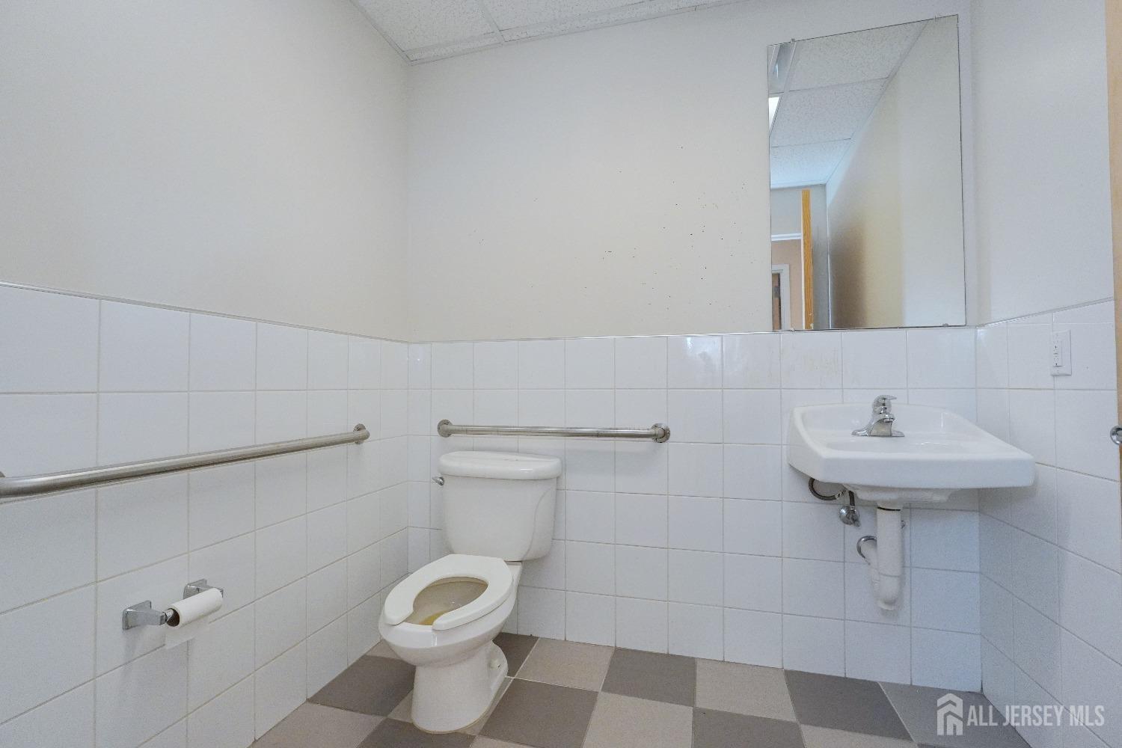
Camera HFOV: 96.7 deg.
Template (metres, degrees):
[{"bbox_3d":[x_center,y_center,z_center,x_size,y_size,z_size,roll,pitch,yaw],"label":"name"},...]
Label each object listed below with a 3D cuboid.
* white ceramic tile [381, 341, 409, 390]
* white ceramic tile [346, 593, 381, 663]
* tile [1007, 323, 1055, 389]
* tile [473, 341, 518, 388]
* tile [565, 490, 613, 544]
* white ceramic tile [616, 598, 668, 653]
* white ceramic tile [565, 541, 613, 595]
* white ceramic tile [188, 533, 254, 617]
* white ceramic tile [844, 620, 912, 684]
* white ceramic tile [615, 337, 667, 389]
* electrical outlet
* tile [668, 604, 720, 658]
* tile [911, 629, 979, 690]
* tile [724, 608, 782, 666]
[{"bbox_3d":[-0.705,-0.036,2.112,0.010,0.200,0.187,0,-1,16],"label":"white ceramic tile"},{"bbox_3d":[-0.762,0.976,1.931,0.010,0.200,0.200,-1,-1,15],"label":"white ceramic tile"},{"bbox_3d":[1.333,-0.050,1.412,0.010,0.195,0.200,0,-1,15],"label":"tile"},{"bbox_3d":[-0.274,-0.037,2.121,0.200,0.200,0.010,0,-1,15],"label":"tile"},{"bbox_3d":[0.119,0.567,1.993,0.200,0.200,0.010,-1,-1,15],"label":"tile"},{"bbox_3d":[0.318,0.974,1.944,0.200,0.194,0.010,0,-1,15],"label":"white ceramic tile"},{"bbox_3d":[0.119,0.771,1.998,0.200,0.200,0.010,0,-1,15],"label":"white ceramic tile"},{"bbox_3d":[-0.920,0.557,1.358,0.009,0.201,0.200,0,-1,15],"label":"white ceramic tile"},{"bbox_3d":[1.101,0.964,1.734,0.200,0.188,0.009,0,-1,15],"label":"white ceramic tile"},{"bbox_3d":[0.314,-0.043,1.958,0.200,0.201,0.009,0,-1,15],"label":"white ceramic tile"},{"bbox_3d":[1.284,-0.053,1.282,0.009,0.115,0.071,0,-1,14],"label":"electrical outlet"},{"bbox_3d":[0.511,0.968,1.881,0.199,0.193,0.010,-1,-1,15],"label":"tile"},{"bbox_3d":[1.301,0.966,1.685,0.201,0.194,0.010,0,-1,15],"label":"tile"},{"bbox_3d":[0.709,0.967,1.836,0.200,0.188,0.009,0,-1,15],"label":"tile"}]

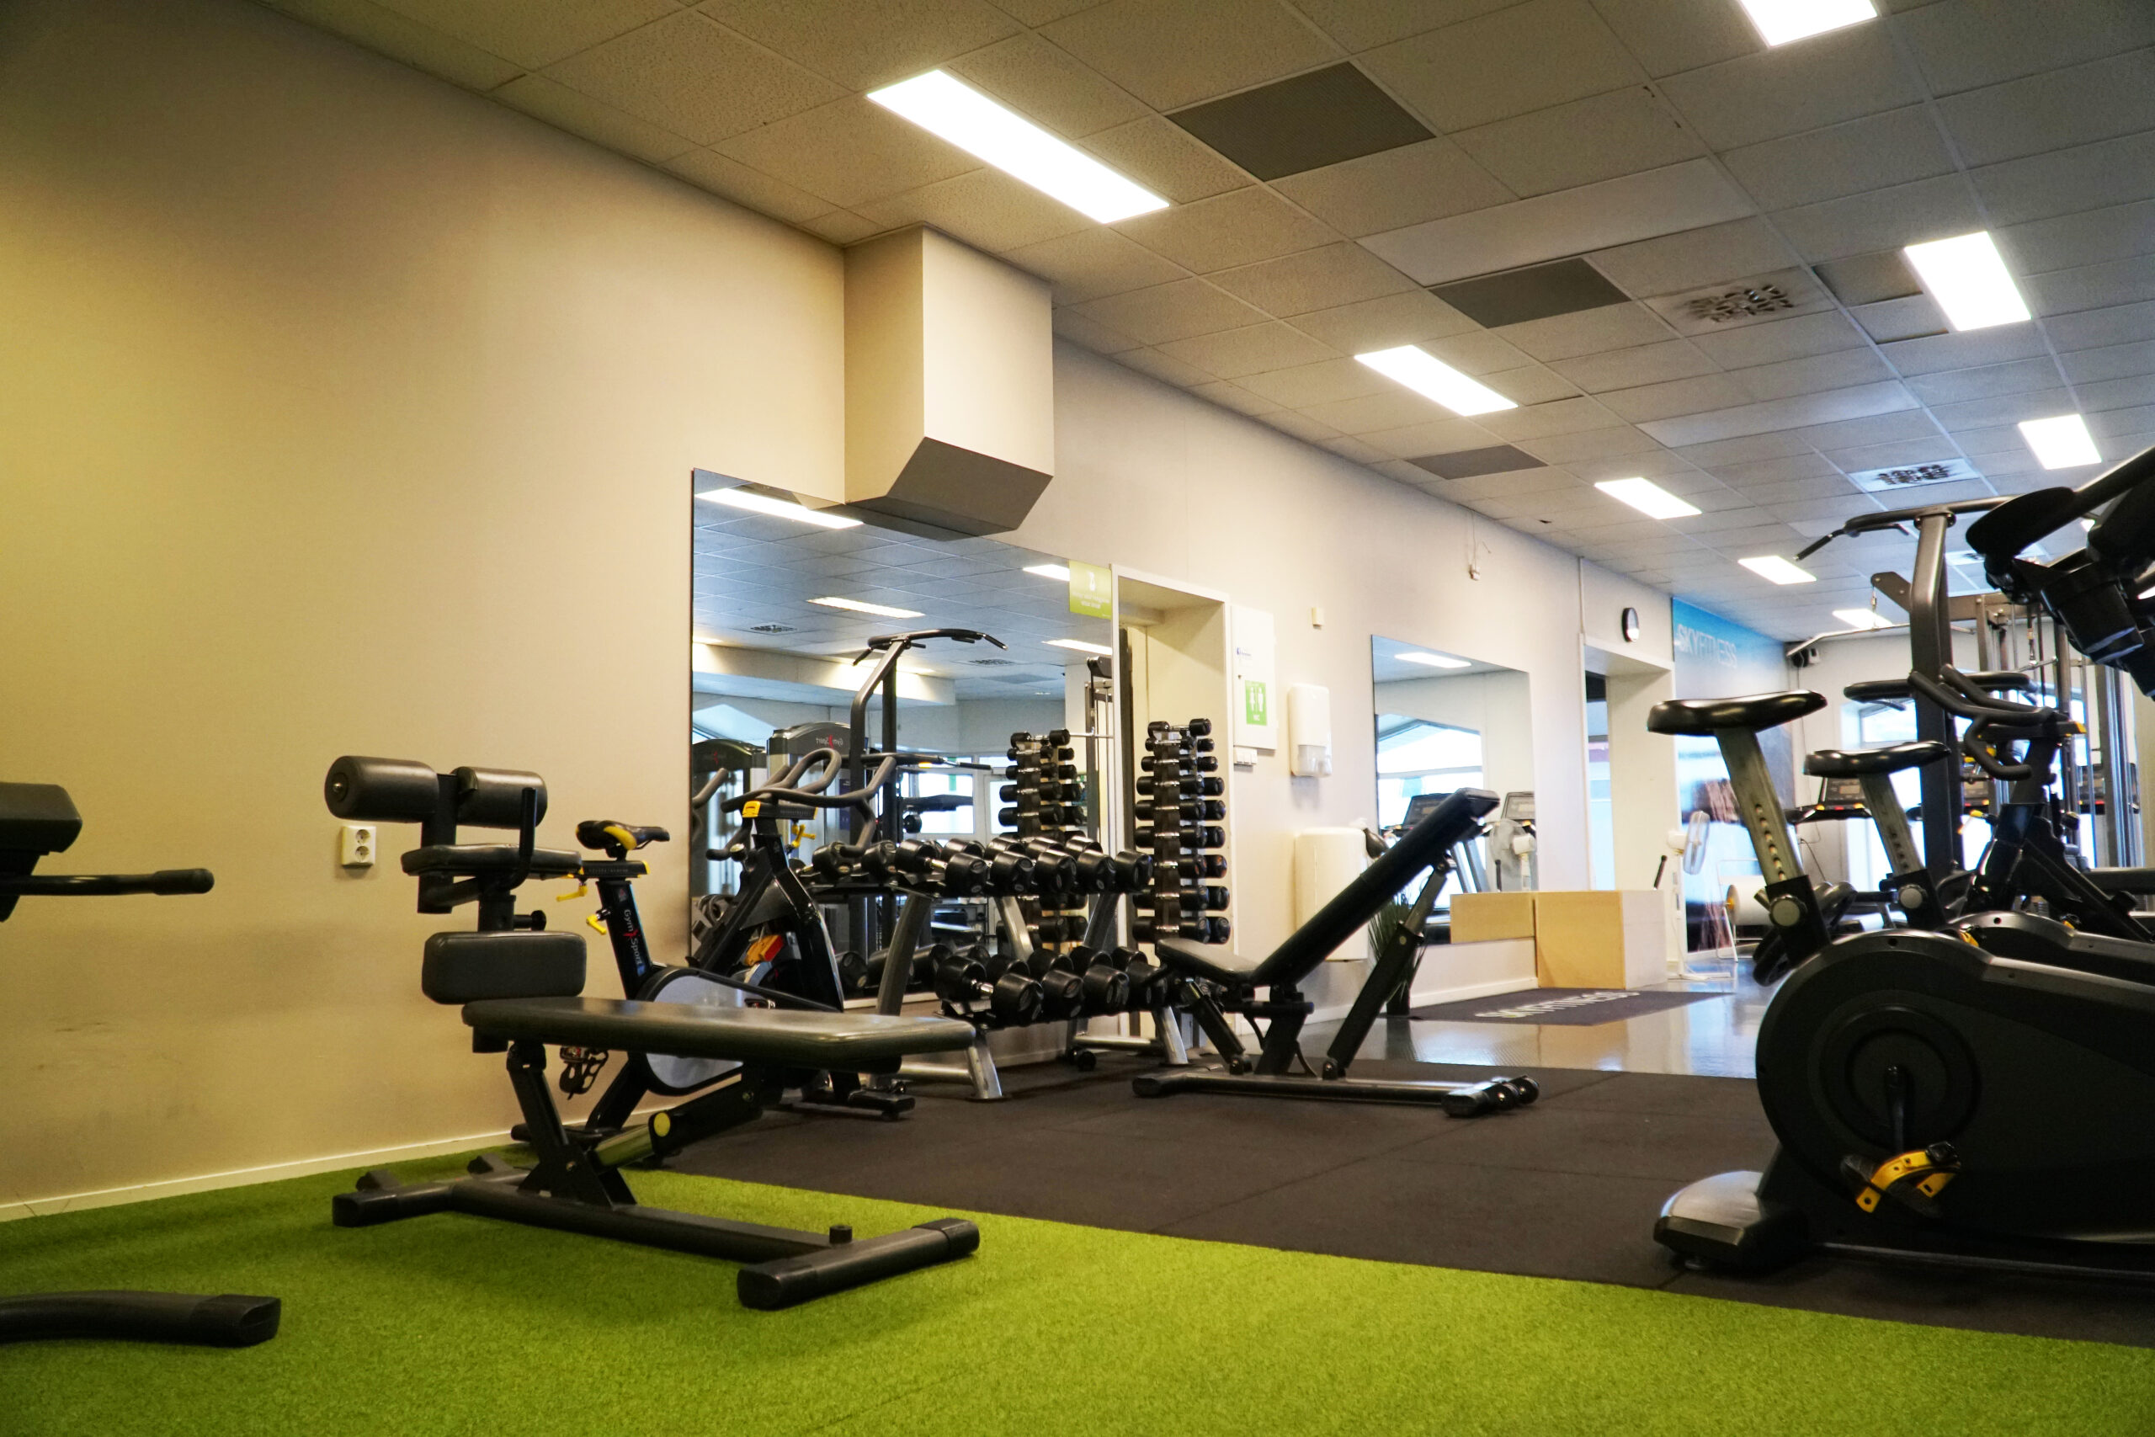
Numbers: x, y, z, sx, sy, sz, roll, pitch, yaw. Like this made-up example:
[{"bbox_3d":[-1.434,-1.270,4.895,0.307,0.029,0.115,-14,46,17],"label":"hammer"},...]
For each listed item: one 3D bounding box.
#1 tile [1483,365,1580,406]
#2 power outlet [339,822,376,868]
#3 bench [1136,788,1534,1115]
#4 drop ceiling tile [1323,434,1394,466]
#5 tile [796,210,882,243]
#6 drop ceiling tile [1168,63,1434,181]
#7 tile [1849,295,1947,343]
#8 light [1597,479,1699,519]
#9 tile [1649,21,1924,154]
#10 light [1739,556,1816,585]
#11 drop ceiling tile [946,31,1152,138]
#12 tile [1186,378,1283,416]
[{"bbox_3d":[2.067,-1.505,7.343,0.278,0.020,0.591,-4,-6,37],"label":"tile"},{"bbox_3d":[-1.813,0.322,4.087,0.038,0.103,0.077,-3,-5,36],"label":"power outlet"},{"bbox_3d":[0.818,0.733,5.210,1.180,0.955,0.510,-4,-6,34],"label":"bench"},{"bbox_3d":[1.484,-1.424,8.529,0.200,0.020,0.600,-3,-5,36],"label":"drop ceiling tile"},{"bbox_3d":[-0.814,-1.712,5.623,0.250,0.020,0.240,-3,-6,37],"label":"tile"},{"bbox_3d":[0.652,-1.722,4.671,0.600,0.020,0.600,-3,-5,36],"label":"drop ceiling tile"},{"bbox_3d":[3.271,-1.591,6.428,0.280,0.020,0.570,-4,-6,36],"label":"tile"},{"bbox_3d":[3.479,-1.346,9.802,0.290,0.050,1.200,-3,-6,37],"label":"light"},{"bbox_3d":[1.964,-1.717,4.455,0.591,0.020,0.591,-4,-6,37],"label":"tile"},{"bbox_3d":[5.252,-1.137,12.121,0.300,0.050,1.220,-4,-6,36],"label":"light"},{"bbox_3d":[-0.066,-1.743,4.450,0.300,0.020,0.590,-4,-6,36],"label":"drop ceiling tile"},{"bbox_3d":[0.756,-1.489,7.521,0.205,0.020,0.600,-4,-6,36],"label":"tile"}]

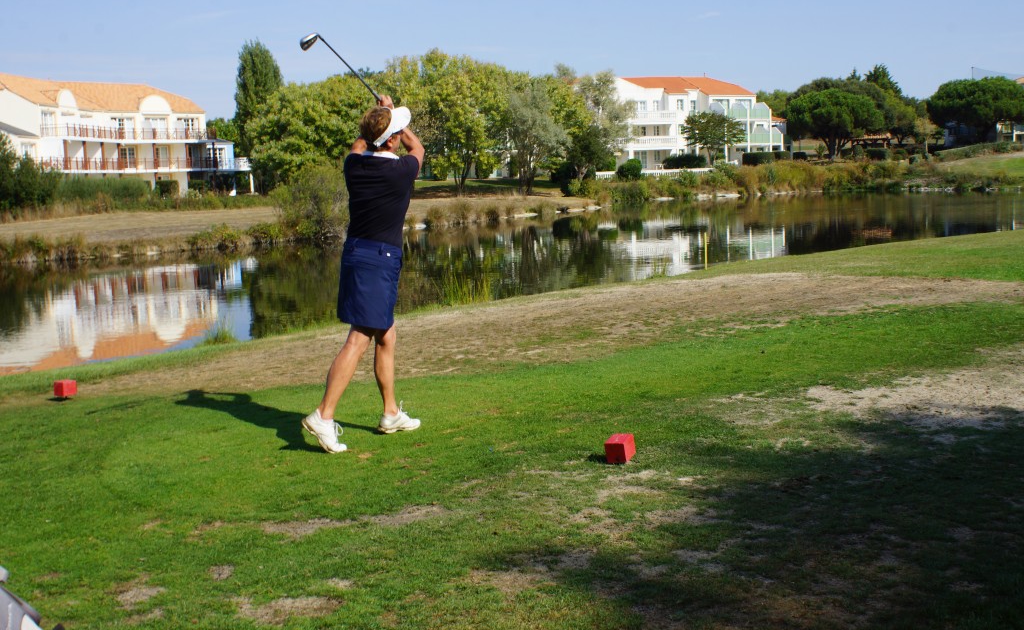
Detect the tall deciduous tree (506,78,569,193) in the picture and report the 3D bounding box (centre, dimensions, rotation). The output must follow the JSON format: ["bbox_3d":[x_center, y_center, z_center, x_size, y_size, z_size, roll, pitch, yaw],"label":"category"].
[{"bbox_3d":[2.093,-15.246,102.000,5.500,9.900,5.200,-2,7,0],"label":"tall deciduous tree"}]

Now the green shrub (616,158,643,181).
[{"bbox_3d":[12.201,-15.056,124.000,2.700,2.300,2.600,-2,6,0],"label":"green shrub"}]

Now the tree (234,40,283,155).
[{"bbox_3d":[-27.644,-21.994,131.000,5.400,16.200,5.300,-2,6,0],"label":"tree"}]

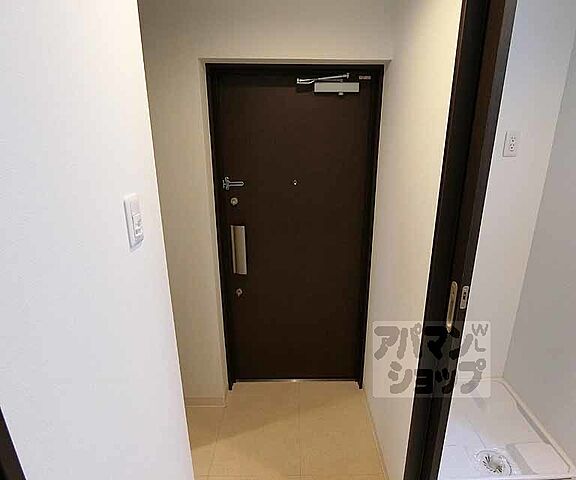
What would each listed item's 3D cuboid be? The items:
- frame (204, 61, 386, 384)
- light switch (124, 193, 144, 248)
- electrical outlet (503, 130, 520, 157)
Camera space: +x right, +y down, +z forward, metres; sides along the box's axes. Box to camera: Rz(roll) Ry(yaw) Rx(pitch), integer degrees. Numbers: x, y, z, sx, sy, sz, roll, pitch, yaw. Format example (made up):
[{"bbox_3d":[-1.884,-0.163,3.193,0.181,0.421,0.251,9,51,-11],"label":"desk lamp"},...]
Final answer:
[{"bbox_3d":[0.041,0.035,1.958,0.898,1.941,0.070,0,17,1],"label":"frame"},{"bbox_3d":[-0.362,-0.044,0.775,0.010,0.120,0.070,0,17,1],"label":"light switch"},{"bbox_3d":[1.091,-0.467,1.600,0.070,0.120,0.010,0,17,1],"label":"electrical outlet"}]

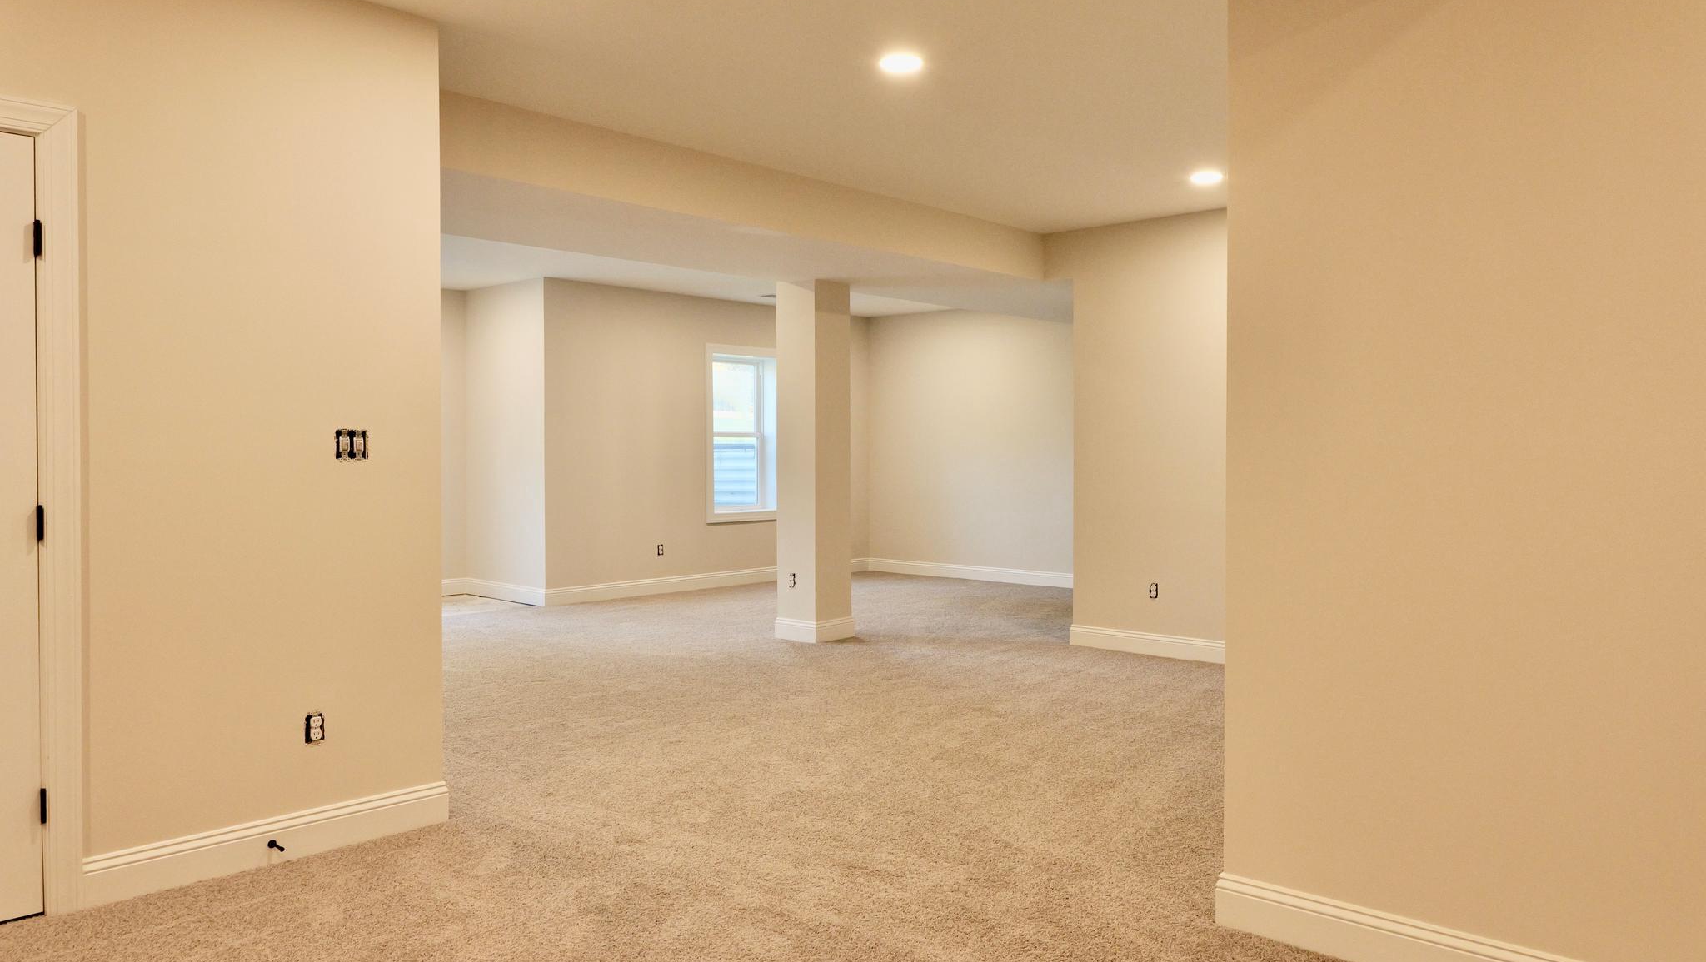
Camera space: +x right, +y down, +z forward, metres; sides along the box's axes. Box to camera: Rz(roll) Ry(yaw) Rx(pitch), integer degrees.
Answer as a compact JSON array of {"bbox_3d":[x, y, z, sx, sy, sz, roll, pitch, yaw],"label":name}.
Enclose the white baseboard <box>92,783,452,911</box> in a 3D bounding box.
[{"bbox_3d":[-1.717,1.077,3.432,0.020,0.136,1.031,1,2,44],"label":"white baseboard"}]

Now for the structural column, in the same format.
[{"bbox_3d":[-0.246,-0.130,7.629,0.365,2.365,0.365,1,2,44],"label":"structural column"}]

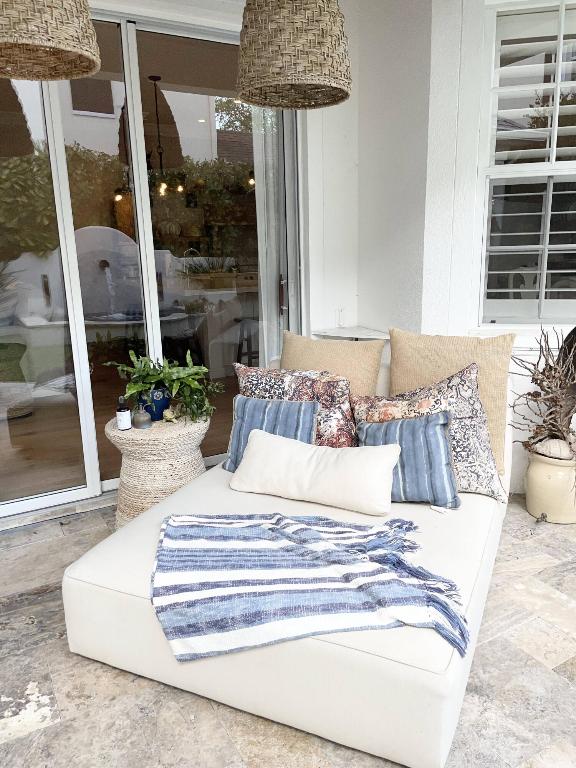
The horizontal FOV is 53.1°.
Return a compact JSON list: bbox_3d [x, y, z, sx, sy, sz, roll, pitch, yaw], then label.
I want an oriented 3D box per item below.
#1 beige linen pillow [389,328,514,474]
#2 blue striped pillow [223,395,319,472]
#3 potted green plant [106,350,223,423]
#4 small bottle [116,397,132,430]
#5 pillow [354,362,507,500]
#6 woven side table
[{"bbox_3d":[0.716,0.071,2.635,0.559,0.616,0.152,5,3,24],"label":"beige linen pillow"},{"bbox_3d":[-0.071,0.242,2.570,0.400,0.368,0.127,7,0,24],"label":"blue striped pillow"},{"bbox_3d":[-0.623,0.015,2.833,0.508,0.298,0.406,-5,14,-12],"label":"potted green plant"},{"bbox_3d":[-0.760,0.132,2.667,0.069,0.149,0.069,-5,14,-16],"label":"small bottle"},{"bbox_3d":[0.579,0.196,2.406,0.603,0.533,0.159,-8,-3,24],"label":"pillow"},{"bbox_3d":[-0.597,0.430,2.730,0.470,0.470,0.470,-5,14,-13],"label":"woven side table"}]

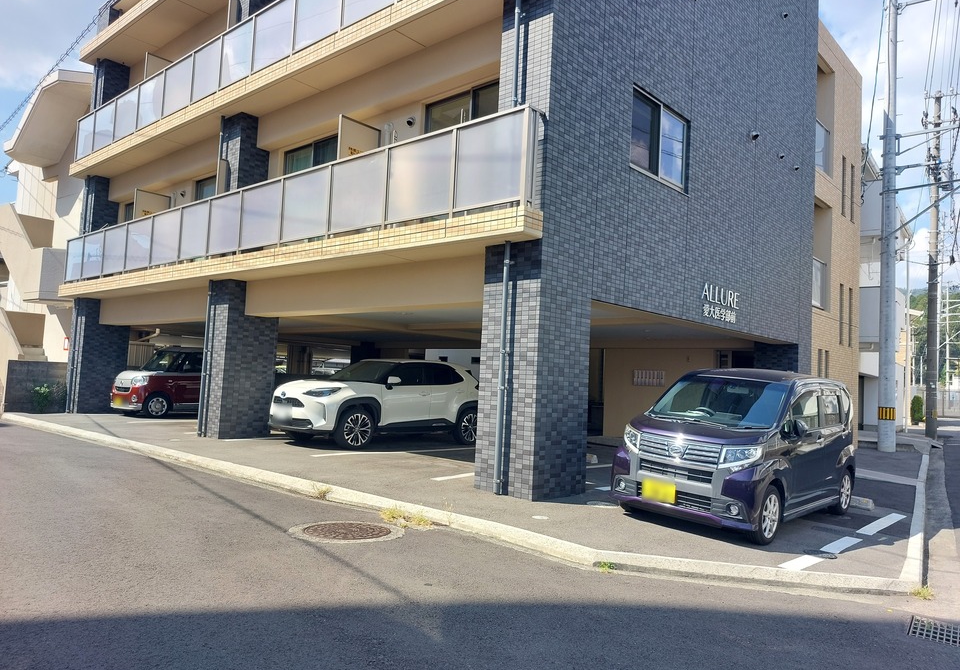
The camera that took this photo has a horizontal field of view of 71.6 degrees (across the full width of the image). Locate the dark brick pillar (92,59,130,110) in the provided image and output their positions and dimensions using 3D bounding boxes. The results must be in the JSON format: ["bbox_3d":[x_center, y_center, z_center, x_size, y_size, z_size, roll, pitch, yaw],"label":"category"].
[{"bbox_3d":[-9.358,-5.618,16.844,0.850,2.290,0.600,-1,-5,42],"label":"dark brick pillar"}]

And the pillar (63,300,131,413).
[{"bbox_3d":[-9.490,0.544,16.593,0.850,2.760,1.020,-1,-5,42],"label":"pillar"}]

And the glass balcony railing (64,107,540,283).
[{"bbox_3d":[-4.854,-1.839,11.854,14.500,1.090,0.200,0,-5,42],"label":"glass balcony railing"}]

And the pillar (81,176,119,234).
[{"bbox_3d":[-9.489,-2.657,16.648,0.850,2.350,0.600,-1,-5,42],"label":"pillar"}]

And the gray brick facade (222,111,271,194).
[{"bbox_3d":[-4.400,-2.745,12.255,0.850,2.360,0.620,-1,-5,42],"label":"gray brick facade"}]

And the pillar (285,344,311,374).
[{"bbox_3d":[-6.782,1.312,24.998,0.700,2.500,0.700,0,-5,42],"label":"pillar"}]

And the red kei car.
[{"bbox_3d":[-6.956,1.163,16.321,1.475,1.655,3.395,-1,-5,41],"label":"red kei car"}]

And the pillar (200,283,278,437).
[{"bbox_3d":[-4.408,0.461,12.193,0.850,2.760,1.020,-1,-5,42],"label":"pillar"}]

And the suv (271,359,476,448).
[{"bbox_3d":[-1.698,1.168,12.040,1.765,1.585,4.180,-1,-6,44],"label":"suv"}]

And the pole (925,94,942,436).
[{"bbox_3d":[14.233,-2.268,20.829,0.360,10.980,0.360,0,-5,42],"label":"pole"}]

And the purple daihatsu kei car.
[{"bbox_3d":[2.871,1.171,7.286,1.475,1.640,3.395,1,-4,43],"label":"purple daihatsu kei car"}]

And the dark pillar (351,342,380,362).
[{"bbox_3d":[-4.150,1.468,24.265,0.680,2.430,0.700,0,-5,41],"label":"dark pillar"}]

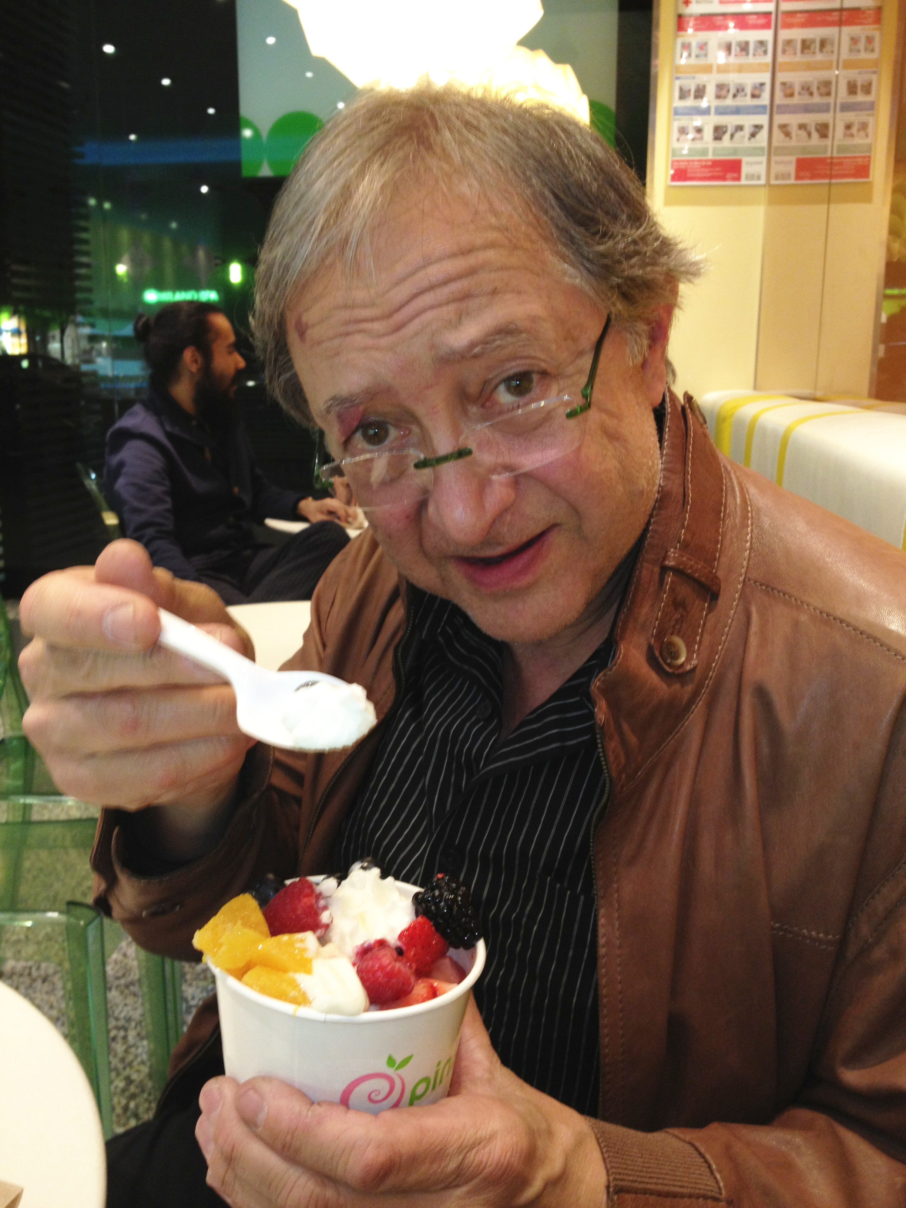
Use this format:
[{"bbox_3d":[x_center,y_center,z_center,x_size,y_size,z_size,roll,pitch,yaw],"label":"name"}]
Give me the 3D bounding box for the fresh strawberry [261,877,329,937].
[{"bbox_3d":[-0.056,0.110,0.438,0.024,0.024,0.024,0,13,0],"label":"fresh strawberry"}]

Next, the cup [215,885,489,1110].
[{"bbox_3d":[-0.039,0.147,0.435,0.097,0.062,0.097,4,13,-1],"label":"cup"}]

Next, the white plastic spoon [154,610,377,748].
[{"bbox_3d":[-0.081,0.015,0.425,0.135,0.018,0.033,23,46,23],"label":"white plastic spoon"}]

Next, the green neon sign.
[{"bbox_3d":[-8.456,-9.587,38.000,2.430,0.420,0.140,0,13,-3],"label":"green neon sign"}]

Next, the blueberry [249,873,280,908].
[{"bbox_3d":[-0.068,0.106,0.450,0.013,0.013,0.013,0,11,0],"label":"blueberry"}]

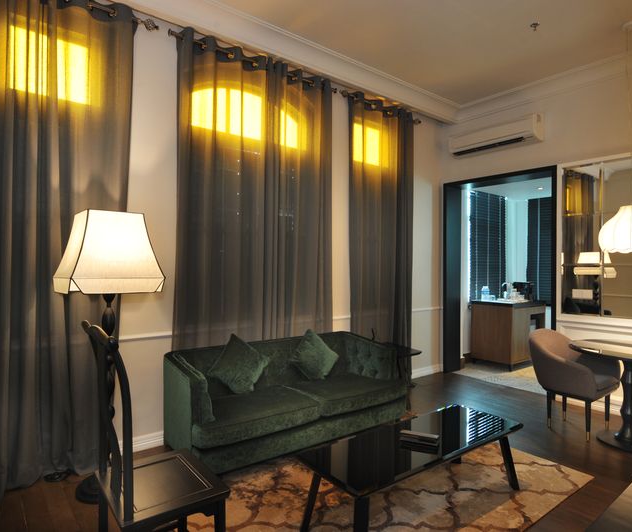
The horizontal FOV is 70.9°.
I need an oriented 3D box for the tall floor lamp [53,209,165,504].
[{"bbox_3d":[-1.304,0.535,2.786,0.518,1.724,0.518,0,0,-41],"label":"tall floor lamp"}]

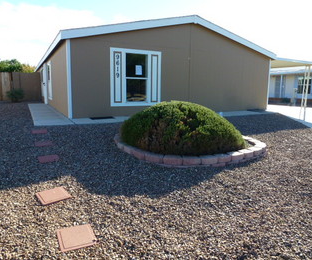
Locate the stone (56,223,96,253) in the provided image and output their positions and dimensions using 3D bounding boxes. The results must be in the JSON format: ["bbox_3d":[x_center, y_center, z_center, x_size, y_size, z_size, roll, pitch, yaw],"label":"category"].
[{"bbox_3d":[-0.727,0.999,2.297,0.305,0.043,0.302,-4,16,-27],"label":"stone"}]

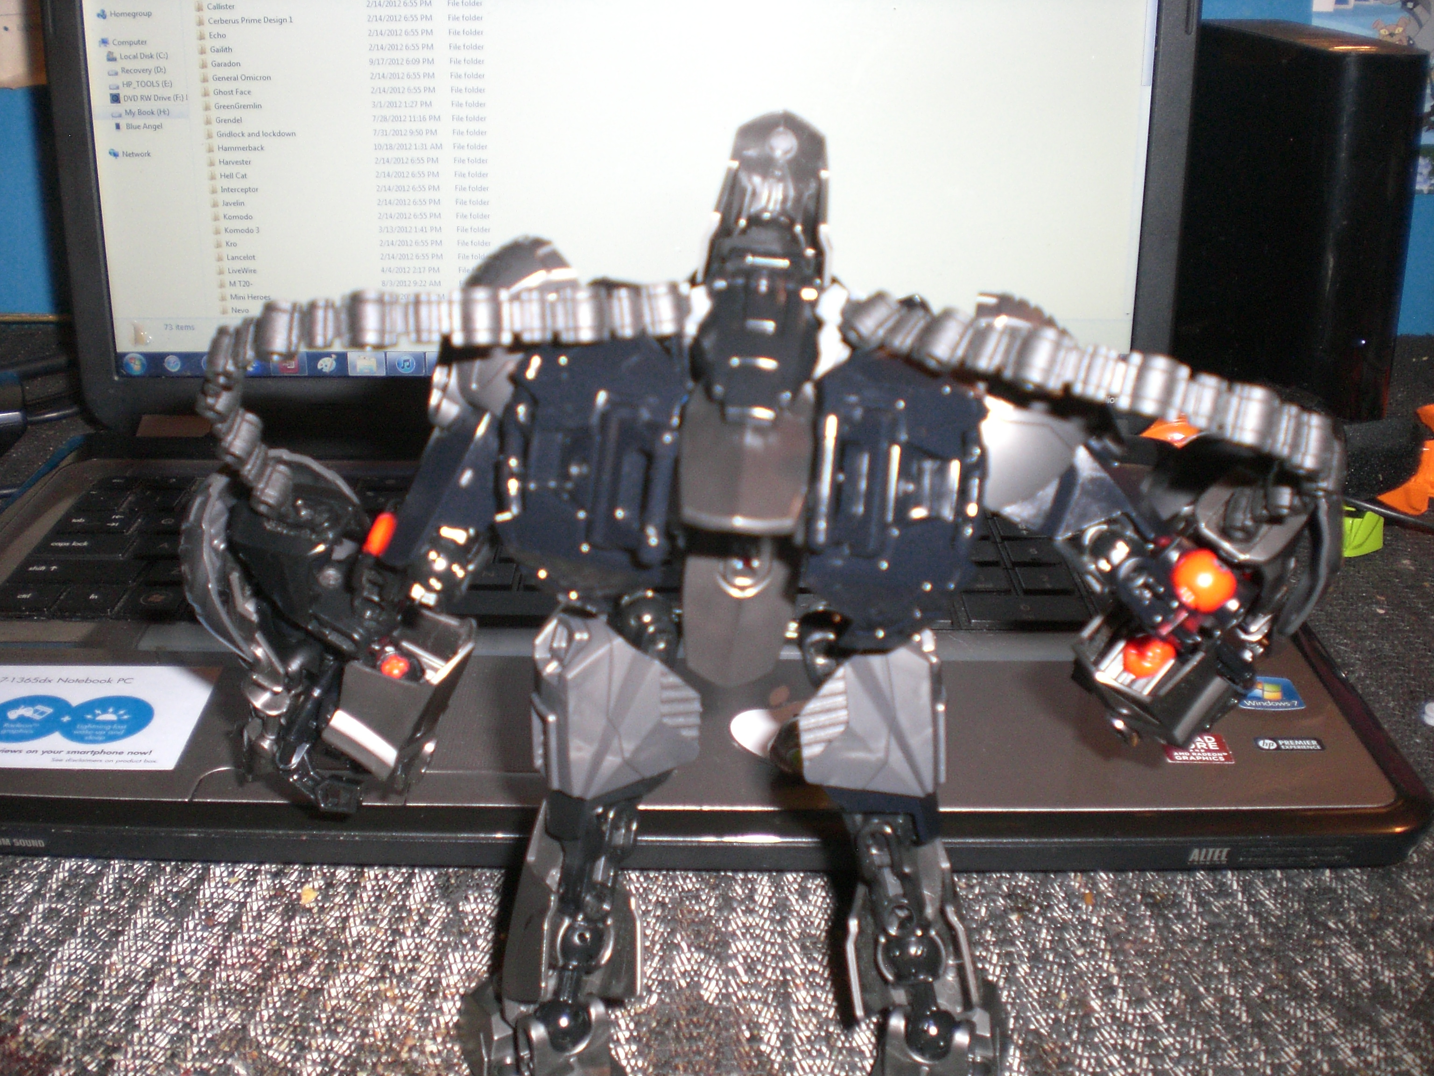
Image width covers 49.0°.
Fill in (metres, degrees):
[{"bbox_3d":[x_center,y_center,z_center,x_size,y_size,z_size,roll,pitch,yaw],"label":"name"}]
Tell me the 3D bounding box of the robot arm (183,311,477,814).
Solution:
[{"bbox_3d":[-0.068,0.005,0.290,0.049,0.096,0.052,1,24,0],"label":"robot arm"}]

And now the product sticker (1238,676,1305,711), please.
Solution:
[{"bbox_3d":[0.147,0.042,0.423,0.019,0.001,0.016,1,25,0],"label":"product sticker"}]

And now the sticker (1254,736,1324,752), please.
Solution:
[{"bbox_3d":[0.146,0.052,0.400,0.016,0.001,0.006,1,25,0],"label":"sticker"}]

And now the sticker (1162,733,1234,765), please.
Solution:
[{"bbox_3d":[0.121,0.053,0.398,0.017,0.001,0.014,1,25,0],"label":"sticker"}]

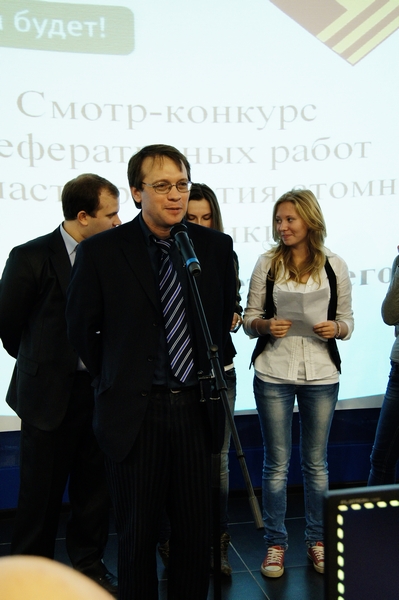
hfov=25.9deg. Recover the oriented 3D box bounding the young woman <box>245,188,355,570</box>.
[{"bbox_3d":[0.437,0.353,3.786,0.470,1.660,0.380,-1,5,3],"label":"young woman"}]

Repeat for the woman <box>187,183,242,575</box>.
[{"bbox_3d":[0.000,0.340,3.825,0.430,1.690,0.360,-1,5,0],"label":"woman"}]

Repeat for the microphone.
[{"bbox_3d":[-0.034,-0.140,2.440,0.051,0.051,0.215,-23,42,0],"label":"microphone"}]

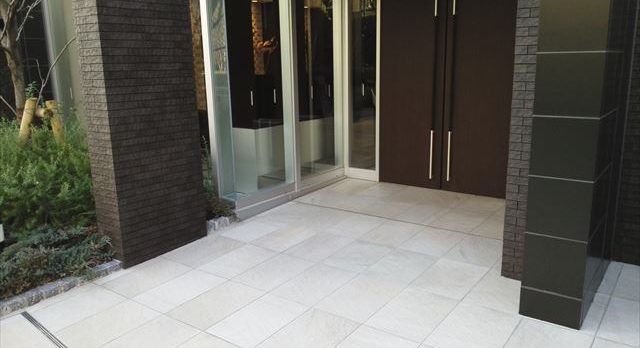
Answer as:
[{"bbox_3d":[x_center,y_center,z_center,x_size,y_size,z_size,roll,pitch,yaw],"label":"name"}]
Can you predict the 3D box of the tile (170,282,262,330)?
[{"bbox_3d":[-0.702,0.897,3.440,0.393,0.024,0.605,8,17,35],"label":"tile"}]

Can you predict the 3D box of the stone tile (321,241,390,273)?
[{"bbox_3d":[0.325,0.695,4.211,0.400,0.020,0.600,8,17,35],"label":"stone tile"}]

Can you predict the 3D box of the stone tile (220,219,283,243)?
[{"bbox_3d":[-0.644,0.560,4.905,0.400,0.020,0.600,8,17,35],"label":"stone tile"}]

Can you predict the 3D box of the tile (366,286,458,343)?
[{"bbox_3d":[0.607,0.903,3.231,0.393,0.024,0.605,8,17,35],"label":"tile"}]

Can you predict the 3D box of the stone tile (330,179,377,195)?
[{"bbox_3d":[0.425,0.162,6.344,0.400,0.020,0.600,8,17,36],"label":"stone tile"}]

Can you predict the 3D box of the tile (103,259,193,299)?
[{"bbox_3d":[-1.362,0.816,3.954,0.400,0.020,0.600,8,17,35],"label":"tile"}]

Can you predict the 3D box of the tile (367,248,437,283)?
[{"bbox_3d":[0.648,0.740,3.979,0.400,0.020,0.600,8,17,35],"label":"tile"}]

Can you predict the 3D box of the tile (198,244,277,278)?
[{"bbox_3d":[-0.664,0.726,4.140,0.393,0.024,0.605,8,17,35],"label":"tile"}]

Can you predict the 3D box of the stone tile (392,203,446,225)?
[{"bbox_3d":[1.054,0.423,5.175,0.400,0.020,0.600,8,17,36],"label":"stone tile"}]

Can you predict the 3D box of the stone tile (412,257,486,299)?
[{"bbox_3d":[0.973,0.781,3.735,0.400,0.020,0.600,8,17,36],"label":"stone tile"}]

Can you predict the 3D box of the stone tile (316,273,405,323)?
[{"bbox_3d":[0.289,0.859,3.458,0.393,0.024,0.605,8,17,35],"label":"stone tile"}]

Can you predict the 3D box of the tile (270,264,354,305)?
[{"bbox_3d":[-0.034,0.824,3.735,0.400,0.020,0.600,8,17,35],"label":"tile"}]

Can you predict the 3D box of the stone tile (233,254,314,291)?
[{"bbox_3d":[-0.347,0.770,3.912,0.393,0.024,0.605,8,17,35],"label":"stone tile"}]

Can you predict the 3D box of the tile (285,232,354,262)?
[{"bbox_3d":[0.002,0.650,4.442,0.400,0.020,0.600,8,17,35],"label":"tile"}]

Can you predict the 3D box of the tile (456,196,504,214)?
[{"bbox_3d":[1.733,0.341,5.387,0.393,0.024,0.586,8,17,35],"label":"tile"}]

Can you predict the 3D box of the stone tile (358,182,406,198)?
[{"bbox_3d":[0.768,0.209,6.066,0.393,0.024,0.604,8,17,35],"label":"stone tile"}]

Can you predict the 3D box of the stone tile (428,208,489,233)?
[{"bbox_3d":[1.387,0.469,4.934,0.400,0.020,0.600,8,17,36],"label":"stone tile"}]

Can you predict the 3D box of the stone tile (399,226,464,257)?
[{"bbox_3d":[1.006,0.612,4.455,0.400,0.020,0.600,8,17,35],"label":"stone tile"}]

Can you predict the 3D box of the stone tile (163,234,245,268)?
[{"bbox_3d":[-1.008,0.691,4.437,0.400,0.020,0.600,8,17,36],"label":"stone tile"}]

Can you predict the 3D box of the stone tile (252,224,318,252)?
[{"bbox_3d":[-0.321,0.605,4.674,0.400,0.020,0.600,8,17,35],"label":"stone tile"}]

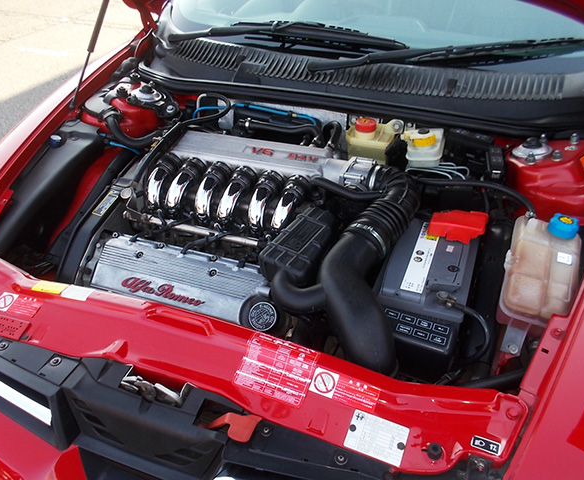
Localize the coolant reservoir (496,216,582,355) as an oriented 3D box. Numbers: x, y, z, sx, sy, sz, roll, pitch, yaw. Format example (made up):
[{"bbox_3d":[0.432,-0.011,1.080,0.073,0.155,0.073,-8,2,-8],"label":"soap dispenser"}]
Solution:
[{"bbox_3d":[0.489,0.067,1.062,0.130,0.175,0.185,11,36,19],"label":"coolant reservoir"}]

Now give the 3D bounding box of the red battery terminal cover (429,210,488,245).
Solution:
[{"bbox_3d":[0.360,-0.023,1.167,0.115,0.035,0.075,11,36,19],"label":"red battery terminal cover"}]

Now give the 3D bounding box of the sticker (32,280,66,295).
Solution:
[{"bbox_3d":[-0.480,0.095,1.067,0.063,0.003,0.029,5,39,12],"label":"sticker"}]

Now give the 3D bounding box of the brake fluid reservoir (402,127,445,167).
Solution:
[{"bbox_3d":[0.322,-0.226,1.309,0.085,0.075,0.100,11,36,19],"label":"brake fluid reservoir"}]

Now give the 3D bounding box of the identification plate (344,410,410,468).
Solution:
[{"bbox_3d":[0.127,0.294,0.799,0.083,0.003,0.057,12,55,19],"label":"identification plate"}]

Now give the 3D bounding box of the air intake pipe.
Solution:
[{"bbox_3d":[0.147,0.040,1.105,0.250,0.215,0.430,11,36,19],"label":"air intake pipe"}]

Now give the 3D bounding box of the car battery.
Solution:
[{"bbox_3d":[0.285,0.113,1.150,0.175,0.190,0.285,11,36,19],"label":"car battery"}]

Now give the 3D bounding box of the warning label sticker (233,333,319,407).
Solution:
[{"bbox_3d":[-0.026,0.213,0.893,0.122,0.005,0.095,12,55,19],"label":"warning label sticker"}]

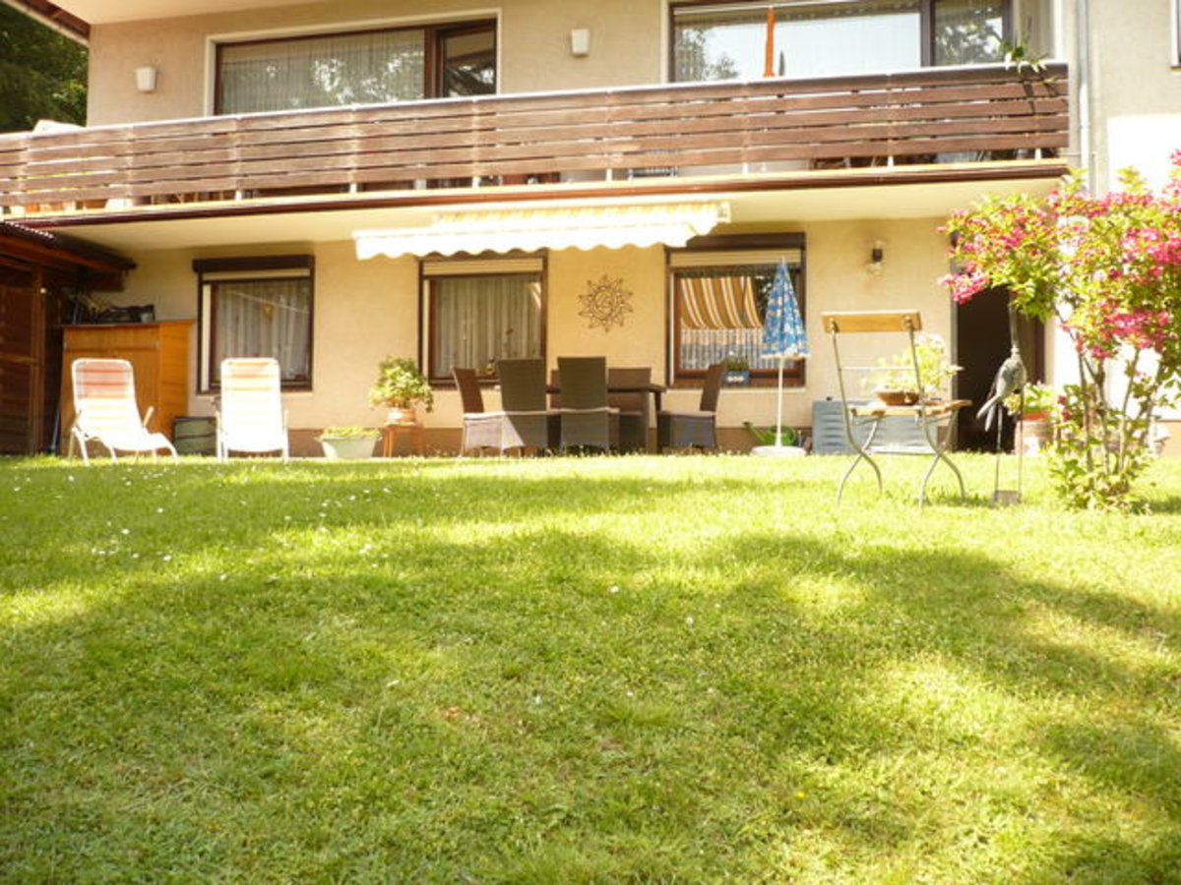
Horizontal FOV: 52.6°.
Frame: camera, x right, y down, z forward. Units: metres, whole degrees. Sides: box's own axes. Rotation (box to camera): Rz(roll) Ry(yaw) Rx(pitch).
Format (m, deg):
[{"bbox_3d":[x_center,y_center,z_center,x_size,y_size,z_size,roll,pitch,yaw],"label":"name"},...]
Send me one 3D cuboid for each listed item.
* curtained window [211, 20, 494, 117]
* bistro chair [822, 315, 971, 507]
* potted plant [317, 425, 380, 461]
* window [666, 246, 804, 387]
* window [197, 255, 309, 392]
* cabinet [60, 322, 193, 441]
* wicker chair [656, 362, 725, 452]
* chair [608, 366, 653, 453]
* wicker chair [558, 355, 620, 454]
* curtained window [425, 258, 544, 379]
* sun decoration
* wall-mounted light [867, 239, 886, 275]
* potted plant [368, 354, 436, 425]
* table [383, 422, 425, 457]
[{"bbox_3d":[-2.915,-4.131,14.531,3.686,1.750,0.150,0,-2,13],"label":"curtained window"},{"bbox_3d":[1.413,-0.150,5.445,0.470,0.875,0.560,3,4,44],"label":"bistro chair"},{"bbox_3d":[-2.550,-0.012,12.501,0.580,0.380,0.450,0,-2,13],"label":"potted plant"},{"bbox_3d":[1.643,-1.454,13.466,1.541,1.665,0.150,0,-3,13],"label":"window"},{"bbox_3d":[-4.168,-1.477,14.809,1.609,1.684,0.150,0,-3,13],"label":"window"},{"bbox_3d":[-5.622,-0.618,14.495,1.340,1.670,0.700,0,-2,13],"label":"cabinet"},{"bbox_3d":[1.031,-0.313,12.310,0.620,1.000,0.490,1,-2,-12],"label":"wicker chair"},{"bbox_3d":[0.380,-0.303,12.766,0.490,1.000,0.600,0,-2,13],"label":"chair"},{"bbox_3d":[-0.035,-0.374,12.100,0.500,0.980,0.600,0,-3,13],"label":"wicker chair"},{"bbox_3d":[-1.258,-1.462,14.136,1.552,1.502,0.150,0,-3,13],"label":"curtained window"},{"bbox_3d":[0.176,-1.620,13.792,0.675,0.664,0.050,0,-3,13],"label":"sun decoration"},{"bbox_3d":[3.122,-2.026,13.041,0.200,0.412,0.220,0,-3,13],"label":"wall-mounted light"},{"bbox_3d":[-2.162,-0.593,13.700,0.680,0.760,0.620,0,-3,0],"label":"potted plant"},{"bbox_3d":[-2.057,0.004,13.100,0.390,0.380,0.370,0,-2,13],"label":"table"}]

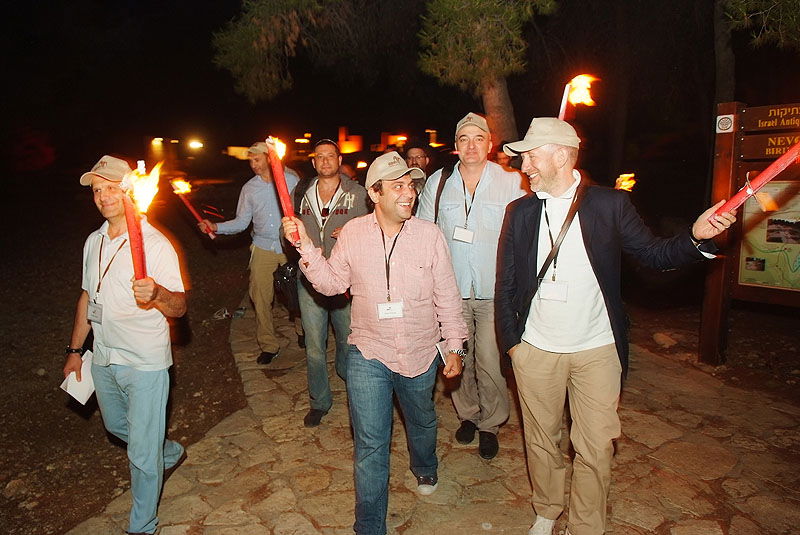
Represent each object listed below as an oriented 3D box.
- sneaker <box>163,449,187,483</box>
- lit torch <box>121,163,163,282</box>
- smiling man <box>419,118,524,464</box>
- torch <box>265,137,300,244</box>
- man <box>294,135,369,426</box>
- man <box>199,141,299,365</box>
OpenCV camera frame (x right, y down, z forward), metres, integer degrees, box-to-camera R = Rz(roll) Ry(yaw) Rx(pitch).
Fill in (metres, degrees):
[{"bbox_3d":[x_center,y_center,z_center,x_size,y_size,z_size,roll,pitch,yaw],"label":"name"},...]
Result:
[{"bbox_3d":[-1.215,1.040,2.960,0.105,0.120,0.285,9,53,47],"label":"sneaker"},{"bbox_3d":[-1.028,-0.136,2.240,0.060,0.480,0.060,-4,16,0],"label":"lit torch"},{"bbox_3d":[0.380,0.108,3.040,0.580,1.800,0.420,1,8,6],"label":"smiling man"},{"bbox_3d":[-0.457,-0.290,2.270,0.060,0.470,0.060,-14,24,2],"label":"torch"},{"bbox_3d":[-0.428,0.100,3.610,0.550,1.770,0.480,0,8,-2],"label":"man"},{"bbox_3d":[-1.120,-0.106,4.530,0.820,1.750,0.520,2,8,13],"label":"man"}]

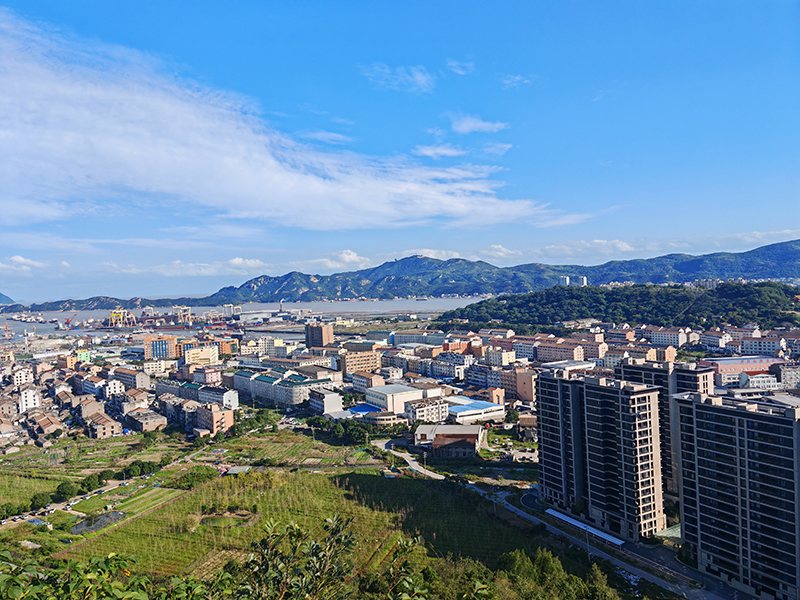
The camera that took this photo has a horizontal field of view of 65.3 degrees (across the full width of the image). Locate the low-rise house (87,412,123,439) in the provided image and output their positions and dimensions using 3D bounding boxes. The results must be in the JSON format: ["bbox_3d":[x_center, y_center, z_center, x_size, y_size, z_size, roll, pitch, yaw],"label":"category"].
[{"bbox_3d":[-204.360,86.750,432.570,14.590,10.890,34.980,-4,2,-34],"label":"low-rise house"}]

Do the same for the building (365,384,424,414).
[{"bbox_3d":[-4.490,74.550,469.770,28.040,14.290,36.910,-4,2,-29],"label":"building"}]

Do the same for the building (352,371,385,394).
[{"bbox_3d":[-27.170,72.580,549.410,13.000,17.500,33.000,-4,2,-33],"label":"building"}]

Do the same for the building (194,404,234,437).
[{"bbox_3d":[-125.520,79.790,424.280,13.190,17.850,33.830,-4,2,-35],"label":"building"}]

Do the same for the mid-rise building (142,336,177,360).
[{"bbox_3d":[-334.230,67.960,876.340,39.970,34.880,18.030,-3,2,-10],"label":"mid-rise building"}]

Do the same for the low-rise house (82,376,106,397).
[{"bbox_3d":[-296.880,84.420,606.520,9.510,14.150,46.660,-4,2,-40],"label":"low-rise house"}]

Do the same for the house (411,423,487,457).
[{"bbox_3d":[27.900,79.060,355.110,38.000,9.500,36.000,-2,1,3],"label":"house"}]

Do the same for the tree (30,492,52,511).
[{"bbox_3d":[-163.720,91.180,284.590,8.800,6.800,8.800,-4,2,-31],"label":"tree"}]

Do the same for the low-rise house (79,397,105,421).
[{"bbox_3d":[-240.960,85.060,486.300,16.000,13.000,12.000,-3,2,-27],"label":"low-rise house"}]

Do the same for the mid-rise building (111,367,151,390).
[{"bbox_3d":[-274.540,80.410,638.590,12.910,18.190,61.050,-4,2,-44],"label":"mid-rise building"}]

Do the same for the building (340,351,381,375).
[{"bbox_3d":[-40.700,66.190,658.870,37.730,23.440,17.030,-3,2,-21],"label":"building"}]

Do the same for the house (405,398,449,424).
[{"bbox_3d":[17.810,76.580,434.840,23.500,11.300,24.000,-3,2,-24],"label":"house"}]

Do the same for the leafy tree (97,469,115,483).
[{"bbox_3d":[-148.910,89.450,316.510,8.400,6.600,8.400,-3,1,0],"label":"leafy tree"}]

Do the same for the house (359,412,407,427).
[{"bbox_3d":[-12.540,80.280,423.670,30.000,7.200,16.000,-3,1,-10],"label":"house"}]

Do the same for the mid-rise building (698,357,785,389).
[{"bbox_3d":[290.680,58.470,529.430,55.840,15.210,33.430,-3,2,1],"label":"mid-rise building"}]

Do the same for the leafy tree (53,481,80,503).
[{"bbox_3d":[-156.180,89.330,292.880,10.000,8.700,10.000,-3,1,0],"label":"leafy tree"}]

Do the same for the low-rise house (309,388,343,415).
[{"bbox_3d":[-57.070,76.580,478.220,13.350,14.690,31.860,-4,2,-29],"label":"low-rise house"}]

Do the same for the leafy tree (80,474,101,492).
[{"bbox_3d":[-151.290,89.160,304.560,8.800,8.000,8.800,-3,1,0],"label":"leafy tree"}]

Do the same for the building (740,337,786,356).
[{"bbox_3d":[372.160,48.890,641.780,35.000,20.160,14.000,-1,2,38],"label":"building"}]

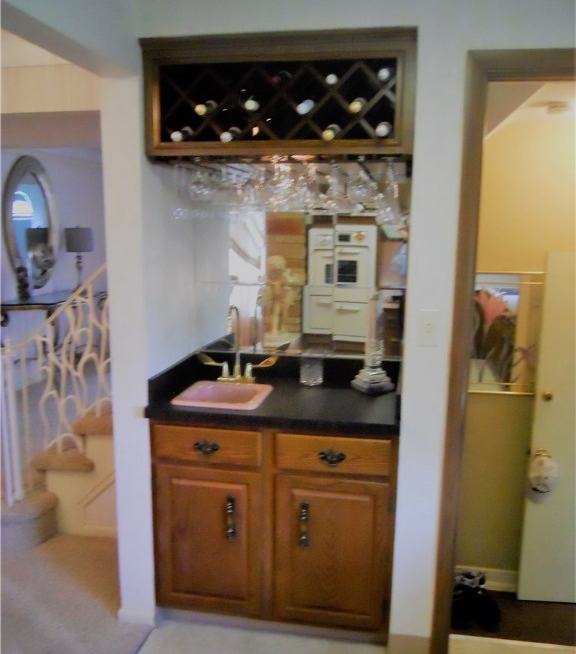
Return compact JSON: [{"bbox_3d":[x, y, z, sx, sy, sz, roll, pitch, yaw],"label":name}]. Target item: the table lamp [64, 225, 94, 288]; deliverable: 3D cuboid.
[{"bbox_3d":[-2.296,-0.736,6.776,0.306,0.722,0.306,2,10,9],"label":"table lamp"}]

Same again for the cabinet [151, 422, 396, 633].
[{"bbox_3d":[-0.018,0.689,2.579,0.908,0.774,0.568,2,10,9],"label":"cabinet"}]

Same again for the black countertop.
[{"bbox_3d":[-0.014,0.241,2.494,0.912,0.137,0.591,2,10,9],"label":"black countertop"}]

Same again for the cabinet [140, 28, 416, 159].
[{"bbox_3d":[-0.025,-0.781,2.180,0.912,0.390,0.319,2,10,9],"label":"cabinet"}]

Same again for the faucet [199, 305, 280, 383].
[{"bbox_3d":[-0.222,0.075,2.620,0.356,0.337,0.155,2,10,9],"label":"faucet"}]

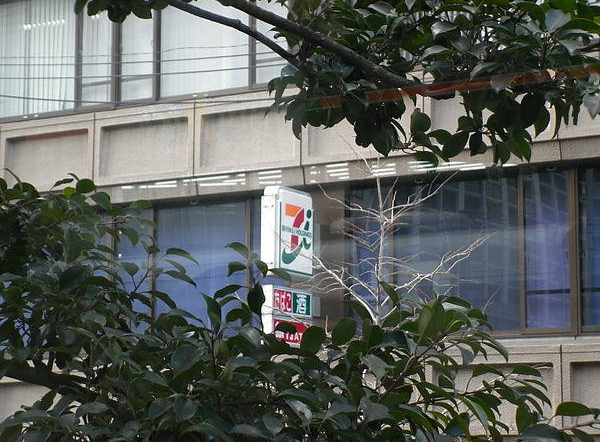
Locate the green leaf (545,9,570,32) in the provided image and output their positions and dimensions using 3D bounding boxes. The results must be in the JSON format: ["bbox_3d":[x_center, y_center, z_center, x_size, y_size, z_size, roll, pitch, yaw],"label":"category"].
[{"bbox_3d":[0.796,-0.620,6.000,0.080,0.074,0.045,0,-8,0],"label":"green leaf"}]

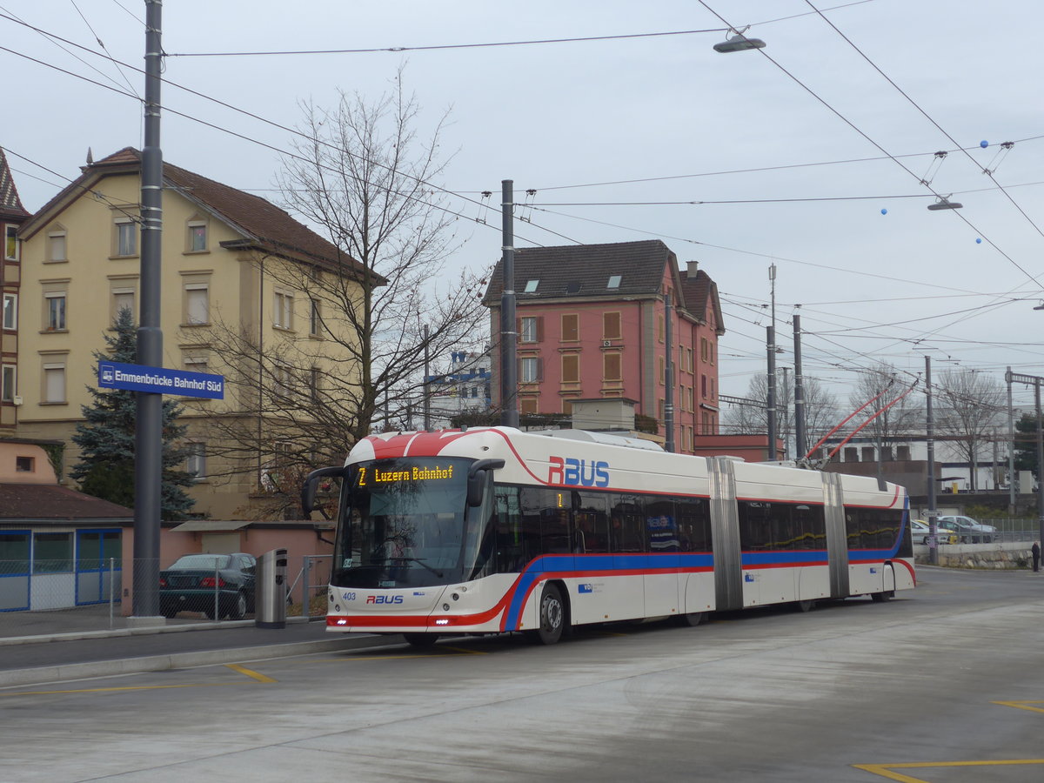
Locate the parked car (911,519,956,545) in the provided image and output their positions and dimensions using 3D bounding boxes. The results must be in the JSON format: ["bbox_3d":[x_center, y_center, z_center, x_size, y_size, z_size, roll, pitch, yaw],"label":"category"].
[{"bbox_3d":[21.407,7.595,90.500,4.200,1.480,1.750,-2,-6,26],"label":"parked car"}]

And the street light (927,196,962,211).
[{"bbox_3d":[8.446,-3.759,33.100,0.660,0.260,0.290,-2,-6,26],"label":"street light"}]

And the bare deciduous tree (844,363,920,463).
[{"bbox_3d":[30.338,3.606,139.458,6.400,12.180,6.400,0,-5,0],"label":"bare deciduous tree"}]

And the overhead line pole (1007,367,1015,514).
[{"bbox_3d":[31.540,3.171,107.000,0.360,9.400,0.360,-2,-6,26],"label":"overhead line pole"}]

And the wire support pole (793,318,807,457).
[{"bbox_3d":[10.120,1.962,60.314,0.420,9.540,0.420,-2,-6,26],"label":"wire support pole"}]

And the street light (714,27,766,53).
[{"bbox_3d":[2.864,-4.619,21.800,0.660,0.260,0.290,-2,-6,26],"label":"street light"}]

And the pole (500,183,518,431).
[{"bbox_3d":[-0.296,-0.067,37.324,0.420,9.500,0.420,0,-5,0],"label":"pole"}]

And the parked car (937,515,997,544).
[{"bbox_3d":[25.788,8.022,96.500,4.000,1.550,1.740,-2,-6,26],"label":"parked car"}]

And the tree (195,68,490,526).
[{"bbox_3d":[-4.011,-1.446,39.155,7.500,12.460,7.500,0,-5,0],"label":"tree"}]

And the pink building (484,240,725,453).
[{"bbox_3d":[6.848,1.035,126.827,13.157,22.424,20.256,-2,-5,20],"label":"pink building"}]

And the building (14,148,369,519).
[{"bbox_3d":[-14.877,-1.838,77.140,13.200,16.800,11.600,-2,-5,21],"label":"building"}]

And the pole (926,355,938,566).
[{"bbox_3d":[24.789,4.188,100.434,0.500,12.718,0.500,0,-5,0],"label":"pole"}]

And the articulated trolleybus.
[{"bbox_3d":[3.734,2.939,34.092,2.620,3.360,24.750,-3,-6,27],"label":"articulated trolleybus"}]

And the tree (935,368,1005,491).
[{"bbox_3d":[37.210,3.378,137.520,5.900,10.780,5.900,0,-5,0],"label":"tree"}]

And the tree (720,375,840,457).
[{"bbox_3d":[23.688,4.540,151.441,10.200,12.559,8.500,0,-5,0],"label":"tree"}]

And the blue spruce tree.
[{"bbox_3d":[-13.222,1.759,56.582,4.400,9.386,4.400,0,-5,0],"label":"blue spruce tree"}]

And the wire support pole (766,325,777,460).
[{"bbox_3d":[13.392,2.890,88.431,0.500,12.786,0.500,0,-5,0],"label":"wire support pole"}]

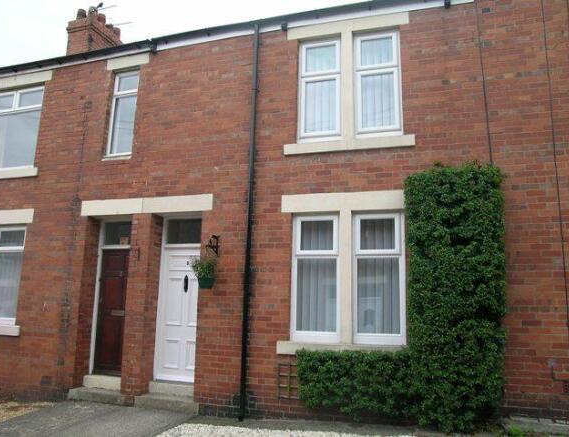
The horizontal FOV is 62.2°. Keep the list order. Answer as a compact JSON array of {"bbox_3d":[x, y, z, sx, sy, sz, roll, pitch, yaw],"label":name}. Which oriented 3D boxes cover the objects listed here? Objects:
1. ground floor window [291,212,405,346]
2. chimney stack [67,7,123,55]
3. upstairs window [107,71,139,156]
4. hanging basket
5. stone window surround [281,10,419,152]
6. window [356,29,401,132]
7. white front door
[{"bbox_3d":[0.856,0.802,6.392,1.530,1.750,0.100,-2,-10,17],"label":"ground floor window"},{"bbox_3d":[-5.376,-4.907,13.501,0.820,1.650,1.480,-2,-10,17],"label":"chimney stack"},{"bbox_3d":[-2.614,-1.745,7.876,0.560,1.500,0.090,-2,-10,17],"label":"upstairs window"},{"bbox_3d":[-1.066,0.885,6.458,0.230,0.165,0.230,1,-9,0],"label":"hanging basket"},{"bbox_3d":[0.901,-1.893,6.697,1.790,1.980,0.190,-2,-10,17],"label":"stone window surround"},{"bbox_3d":[1.320,-1.882,6.694,0.660,1.580,0.090,-2,-10,17],"label":"window"},{"bbox_3d":[-1.525,1.449,7.194,0.800,1.980,0.070,-2,-10,17],"label":"white front door"}]

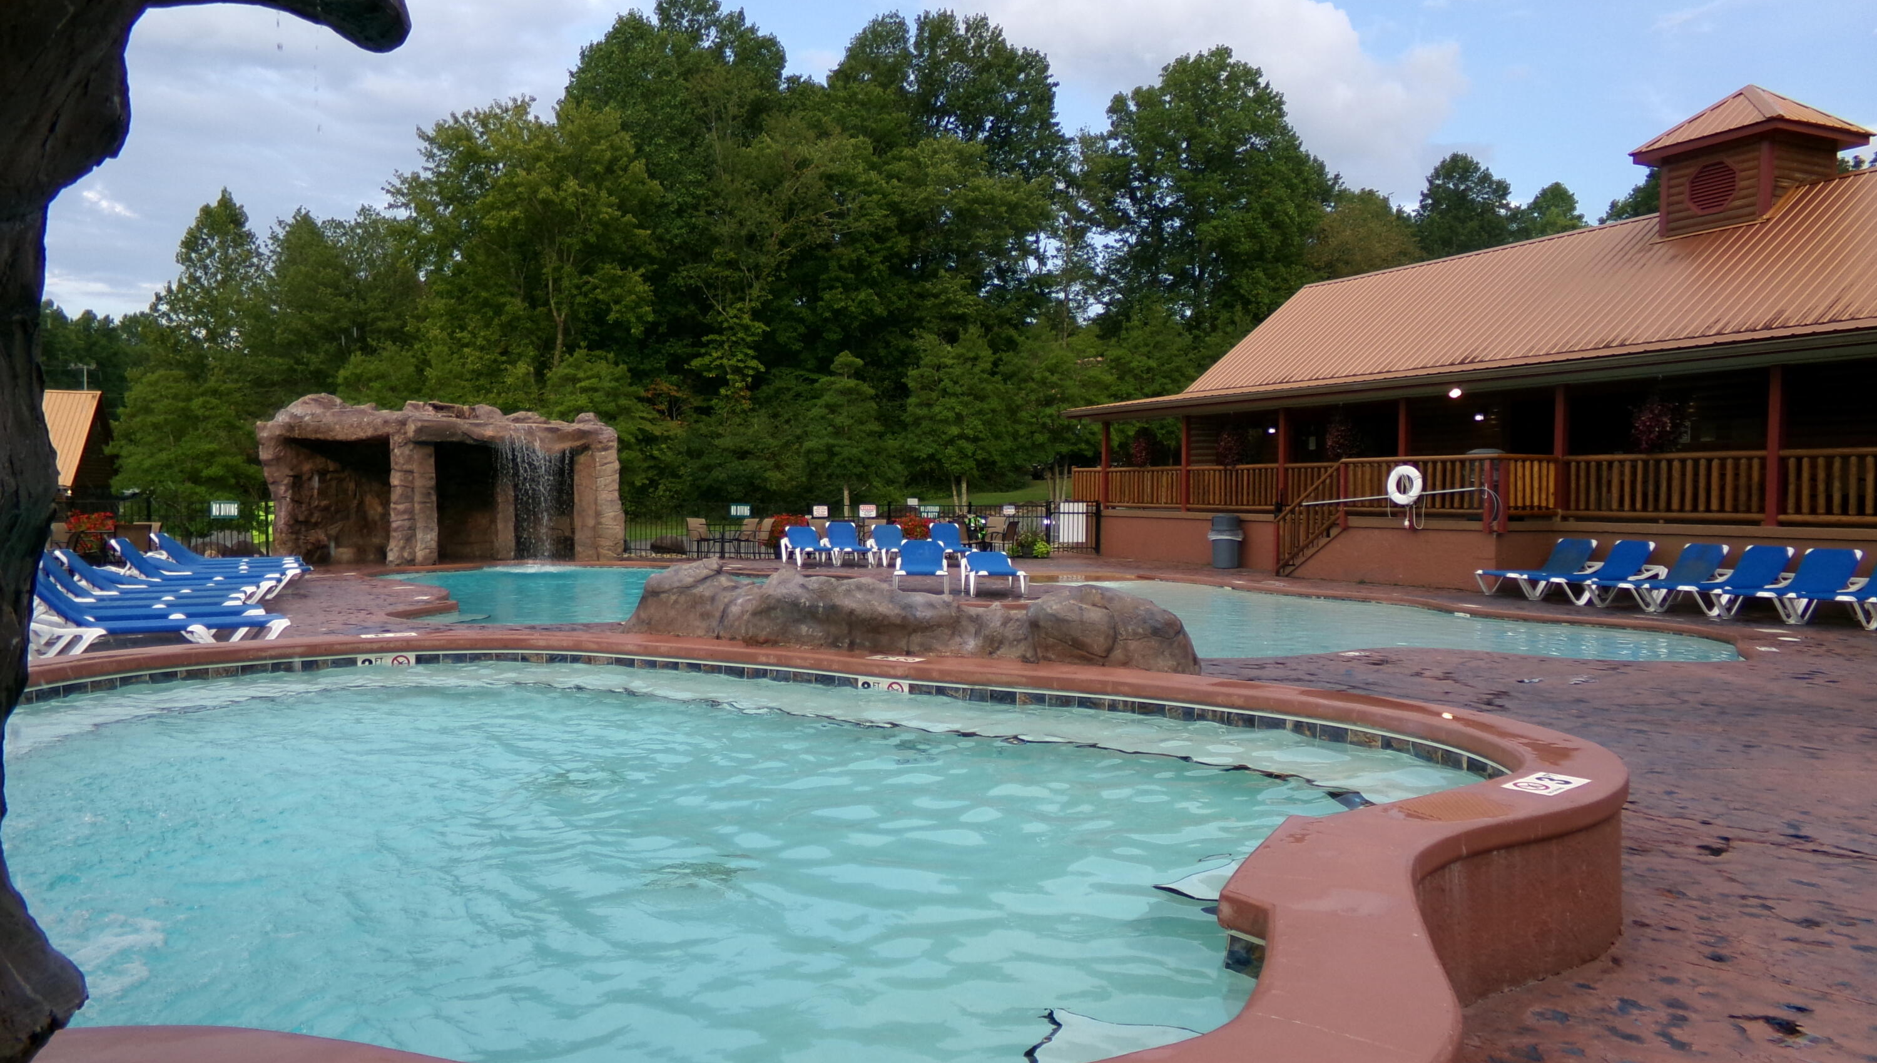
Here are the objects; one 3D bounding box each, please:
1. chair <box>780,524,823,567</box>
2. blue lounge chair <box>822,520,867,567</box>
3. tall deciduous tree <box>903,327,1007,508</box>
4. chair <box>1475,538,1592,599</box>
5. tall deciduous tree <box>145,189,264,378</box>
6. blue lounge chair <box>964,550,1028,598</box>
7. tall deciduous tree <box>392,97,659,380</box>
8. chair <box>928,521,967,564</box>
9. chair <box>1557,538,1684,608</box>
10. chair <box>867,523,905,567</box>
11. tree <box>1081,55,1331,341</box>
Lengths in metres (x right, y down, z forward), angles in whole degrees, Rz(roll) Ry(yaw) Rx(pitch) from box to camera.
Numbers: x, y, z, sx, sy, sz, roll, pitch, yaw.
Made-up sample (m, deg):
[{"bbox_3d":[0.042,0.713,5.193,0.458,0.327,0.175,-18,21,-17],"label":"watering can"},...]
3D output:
[{"bbox_3d":[-2.438,0.267,24.707,0.700,0.710,1.880,0,2,-19],"label":"chair"},{"bbox_3d":[-1.778,0.253,25.849,0.700,0.839,1.900,0,2,-17],"label":"blue lounge chair"},{"bbox_3d":[0.467,-2.779,36.000,3.100,5.841,3.100,0,2,0],"label":"tall deciduous tree"},{"bbox_3d":[8.444,0.520,18.095,1.900,0.781,0.700,-1,2,-27],"label":"chair"},{"bbox_3d":[-30.893,-7.344,55.000,5.600,14.254,5.600,0,2,0],"label":"tall deciduous tree"},{"bbox_3d":[0.739,0.568,17.884,0.700,0.560,1.880,0,2,-6],"label":"blue lounge chair"},{"bbox_3d":[-14.908,-8.420,47.000,9.400,14.563,9.400,1,2,0],"label":"tall deciduous tree"},{"bbox_3d":[0.264,0.236,25.138,0.700,0.800,1.880,0,2,-11],"label":"chair"},{"bbox_3d":[8.785,0.541,17.443,1.880,0.800,0.700,0,2,-25],"label":"chair"},{"bbox_3d":[-0.853,0.276,25.863,0.700,0.795,1.900,0,2,-16],"label":"chair"},{"bbox_3d":[12.473,-12.169,60.000,11.300,20.349,11.300,1,2,0],"label":"tree"}]

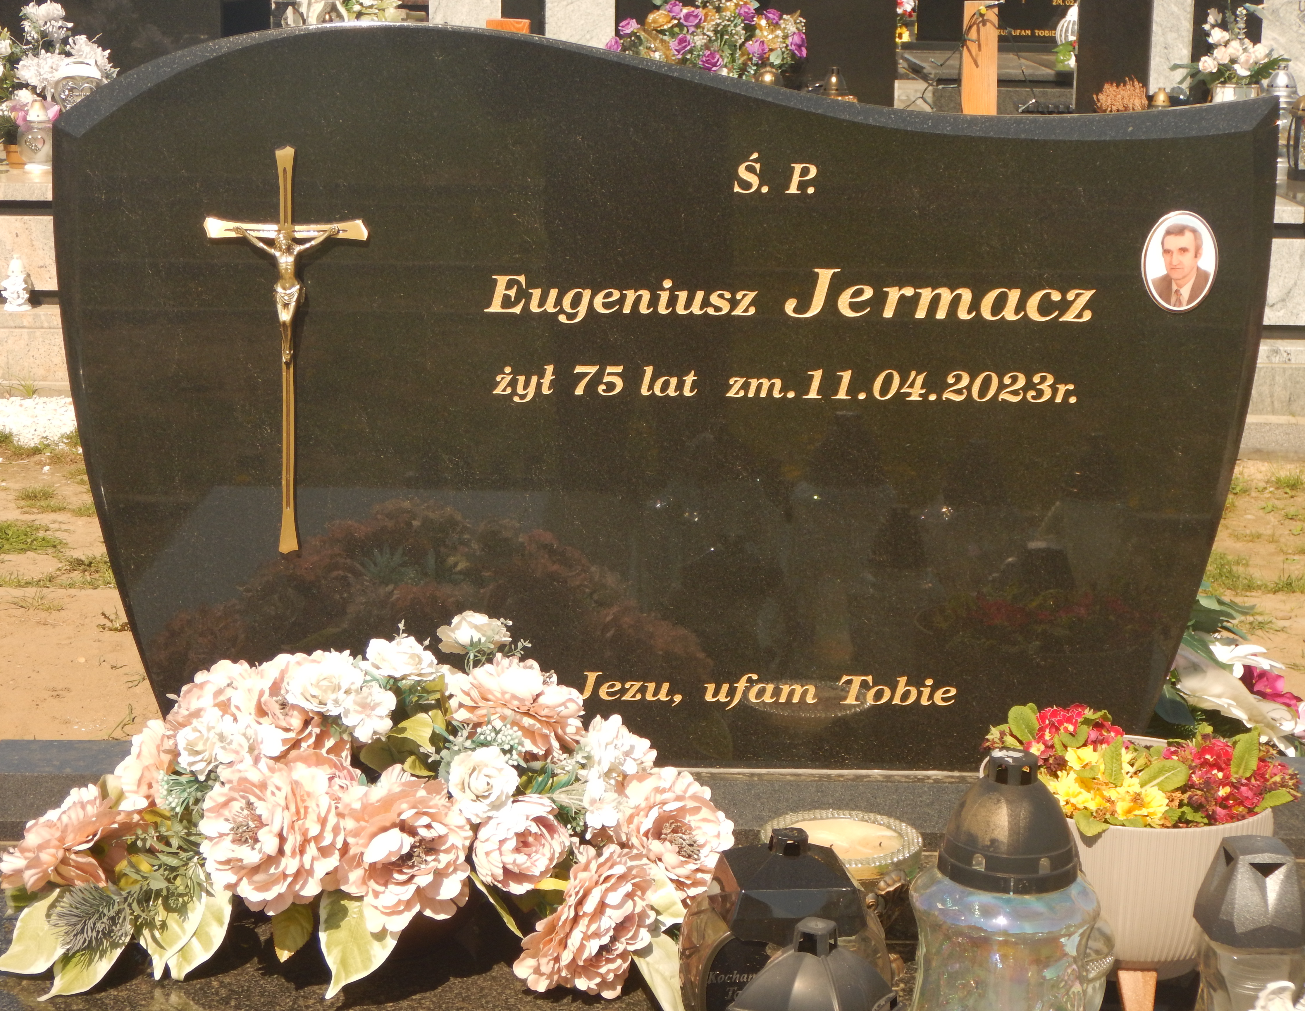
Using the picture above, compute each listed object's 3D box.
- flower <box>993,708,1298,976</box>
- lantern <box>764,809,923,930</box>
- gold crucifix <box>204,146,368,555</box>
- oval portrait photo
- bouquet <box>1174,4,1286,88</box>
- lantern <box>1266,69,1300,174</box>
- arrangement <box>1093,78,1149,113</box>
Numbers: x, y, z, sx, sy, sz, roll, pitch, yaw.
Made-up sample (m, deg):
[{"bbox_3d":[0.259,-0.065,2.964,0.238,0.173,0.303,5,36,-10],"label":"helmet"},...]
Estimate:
[{"bbox_3d":[0.502,0.350,2.710,0.325,0.259,0.310,1,13,-1],"label":"flower"},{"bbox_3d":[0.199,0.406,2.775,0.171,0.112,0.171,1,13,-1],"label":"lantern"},{"bbox_3d":[-0.406,-0.169,2.890,0.181,0.458,0.035,1,12,-1],"label":"gold crucifix"},{"bbox_3d":[0.586,-0.269,2.890,0.086,0.114,0.010,1,12,-1],"label":"oval portrait photo"},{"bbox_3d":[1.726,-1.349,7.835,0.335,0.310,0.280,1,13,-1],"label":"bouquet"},{"bbox_3d":[1.741,-1.061,7.200,0.098,0.290,0.098,1,13,-1],"label":"lantern"},{"bbox_3d":[1.418,-1.216,7.919,0.170,0.165,0.160,1,13,-1],"label":"arrangement"}]

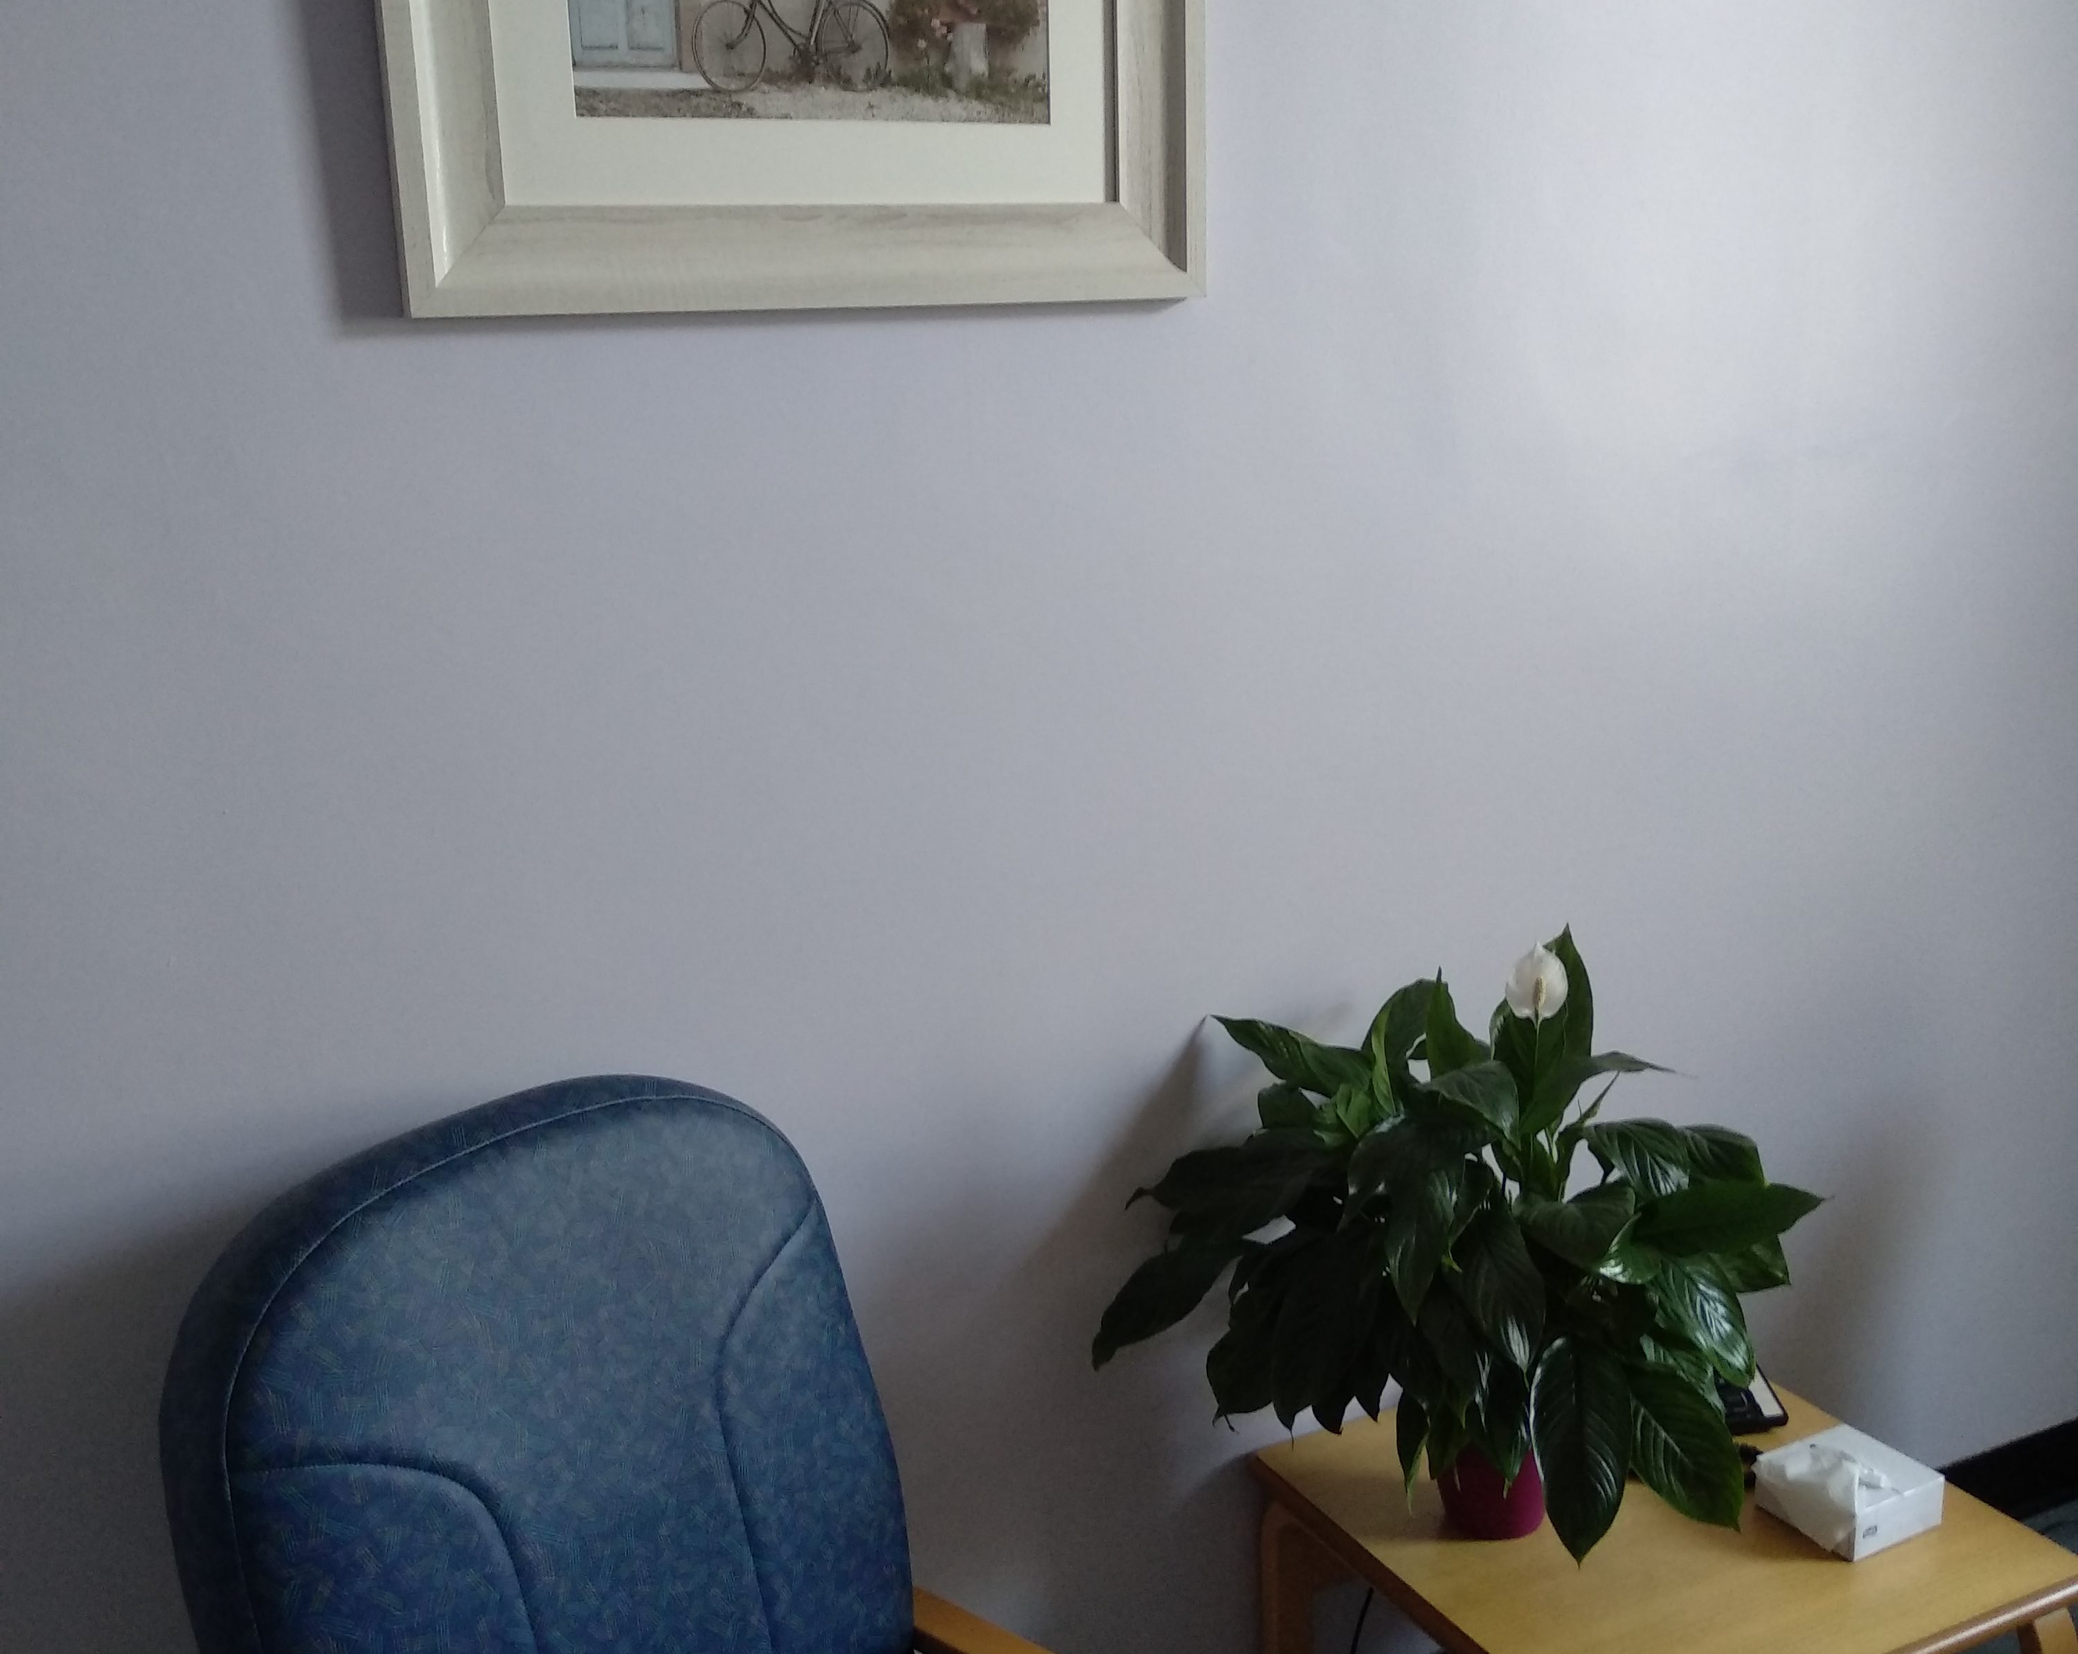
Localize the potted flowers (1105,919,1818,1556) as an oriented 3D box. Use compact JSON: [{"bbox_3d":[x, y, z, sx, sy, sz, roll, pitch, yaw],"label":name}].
[{"bbox_3d":[0.421,0.398,1.939,0.734,0.566,0.459,-8,14,-25],"label":"potted flowers"}]

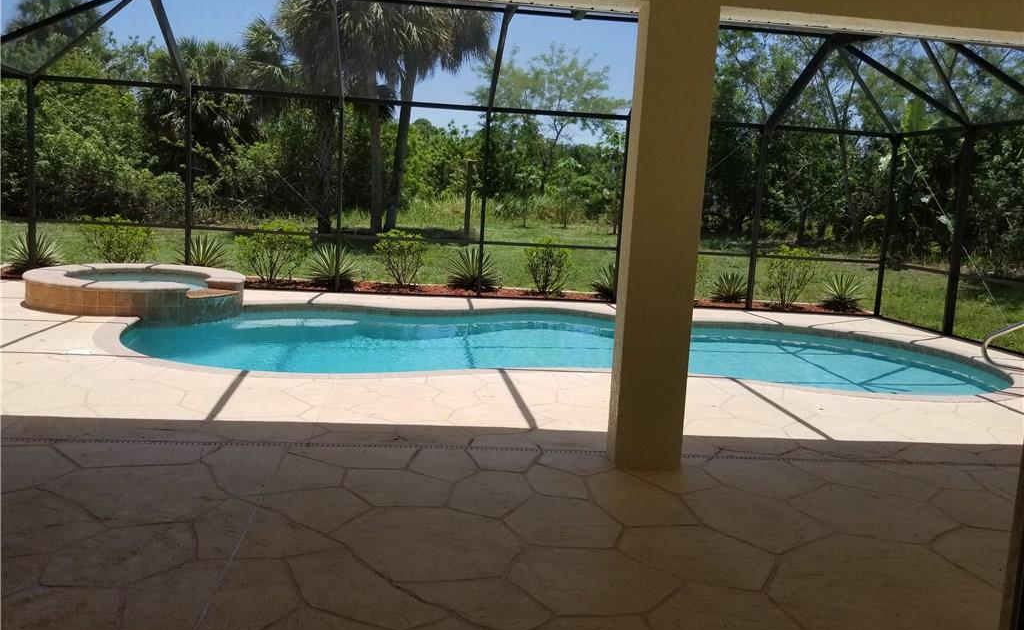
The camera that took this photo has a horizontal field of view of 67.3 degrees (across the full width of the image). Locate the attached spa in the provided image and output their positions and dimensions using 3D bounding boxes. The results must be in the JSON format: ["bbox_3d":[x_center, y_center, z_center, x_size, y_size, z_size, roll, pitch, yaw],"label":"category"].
[{"bbox_3d":[-5.055,-0.324,10.472,2.720,0.470,2.720,6,8,19],"label":"attached spa"}]

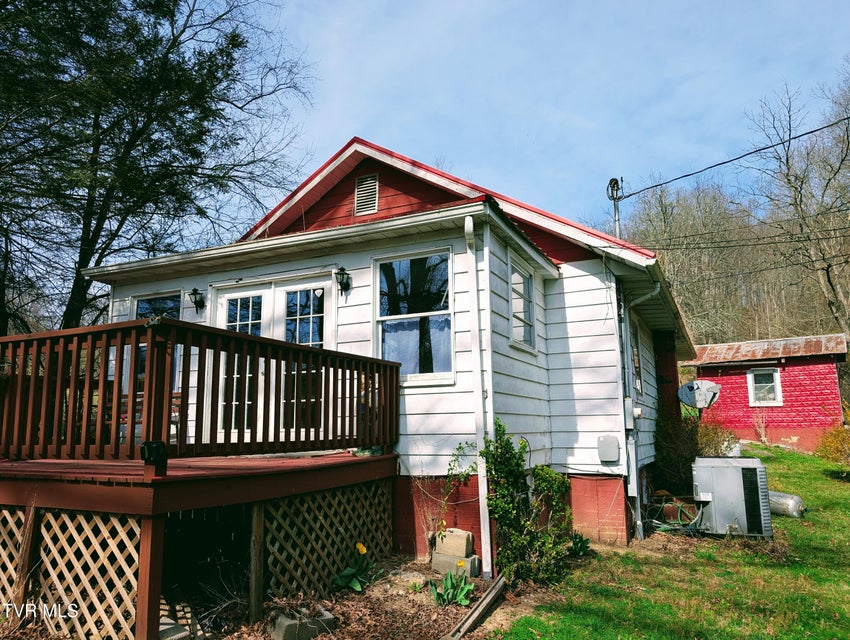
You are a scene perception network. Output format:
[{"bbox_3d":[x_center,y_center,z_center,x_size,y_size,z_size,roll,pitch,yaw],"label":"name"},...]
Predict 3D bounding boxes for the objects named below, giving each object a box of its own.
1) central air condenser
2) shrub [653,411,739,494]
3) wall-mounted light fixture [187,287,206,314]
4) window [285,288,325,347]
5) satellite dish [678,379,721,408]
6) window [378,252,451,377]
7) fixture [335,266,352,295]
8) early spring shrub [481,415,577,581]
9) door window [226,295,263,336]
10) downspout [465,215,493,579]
[{"bbox_3d":[4.142,2.350,7.993,0.820,0.940,0.800,-5,-11,25],"label":"central air condenser"},{"bbox_3d":[4.690,2.290,10.263,1.300,1.400,1.200,-5,-11,25],"label":"shrub"},{"bbox_3d":[-2.929,-0.232,7.602,0.160,0.330,0.200,-5,-11,25],"label":"wall-mounted light fixture"},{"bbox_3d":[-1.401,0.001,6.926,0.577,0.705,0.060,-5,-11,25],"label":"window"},{"bbox_3d":[4.897,1.344,10.438,0.740,0.520,0.480,1,-10,-9],"label":"satellite dish"},{"bbox_3d":[-0.141,-0.039,6.341,0.890,1.380,0.090,-5,-11,25],"label":"window"},{"bbox_3d":[-0.935,-0.428,6.693,0.160,0.330,0.200,-5,-11,25],"label":"fixture"},{"bbox_3d":[1.051,1.706,5.871,0.700,1.460,0.950,-5,-11,25],"label":"early spring shrub"},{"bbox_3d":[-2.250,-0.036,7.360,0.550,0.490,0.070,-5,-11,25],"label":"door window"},{"bbox_3d":[0.504,0.682,5.790,0.120,3.480,0.250,-5,-11,25],"label":"downspout"}]

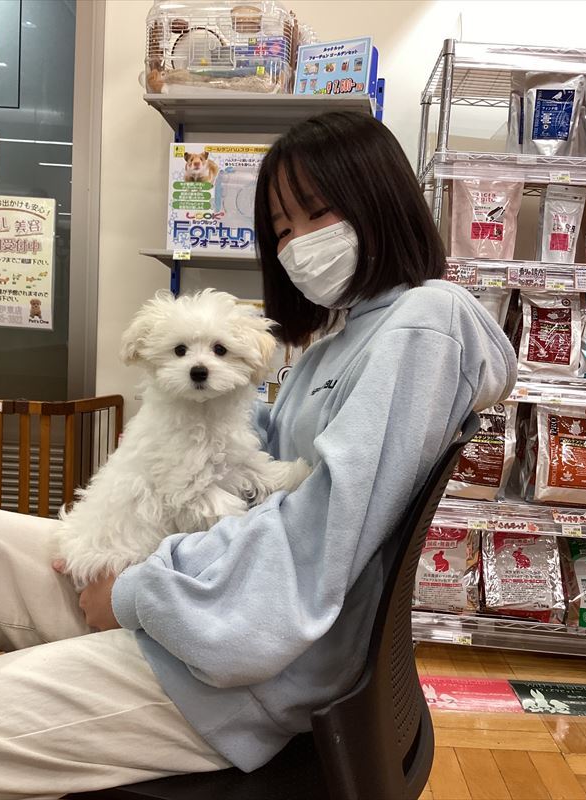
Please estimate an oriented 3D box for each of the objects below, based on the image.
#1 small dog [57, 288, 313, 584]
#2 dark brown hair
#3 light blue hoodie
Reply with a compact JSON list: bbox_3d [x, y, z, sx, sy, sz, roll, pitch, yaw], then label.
[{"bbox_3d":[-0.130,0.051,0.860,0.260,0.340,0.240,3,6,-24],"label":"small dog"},{"bbox_3d":[0.071,-0.214,0.890,0.230,0.285,0.210,-10,8,-41],"label":"dark brown hair"},{"bbox_3d":[0.005,0.115,0.900,0.420,0.570,0.450,7,7,-28],"label":"light blue hoodie"}]

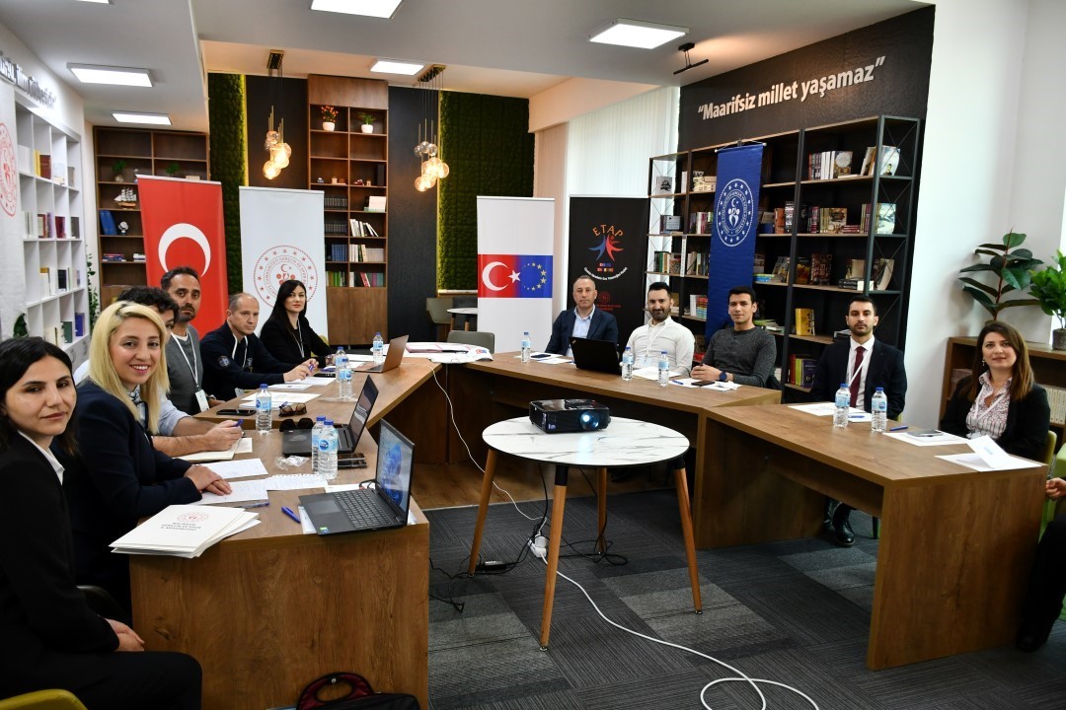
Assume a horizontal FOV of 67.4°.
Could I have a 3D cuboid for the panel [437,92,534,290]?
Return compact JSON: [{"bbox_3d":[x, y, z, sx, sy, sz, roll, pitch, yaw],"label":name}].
[{"bbox_3d":[-0.678,-2.388,11.870,1.457,2.868,0.100,-1,8,-17],"label":"panel"}]

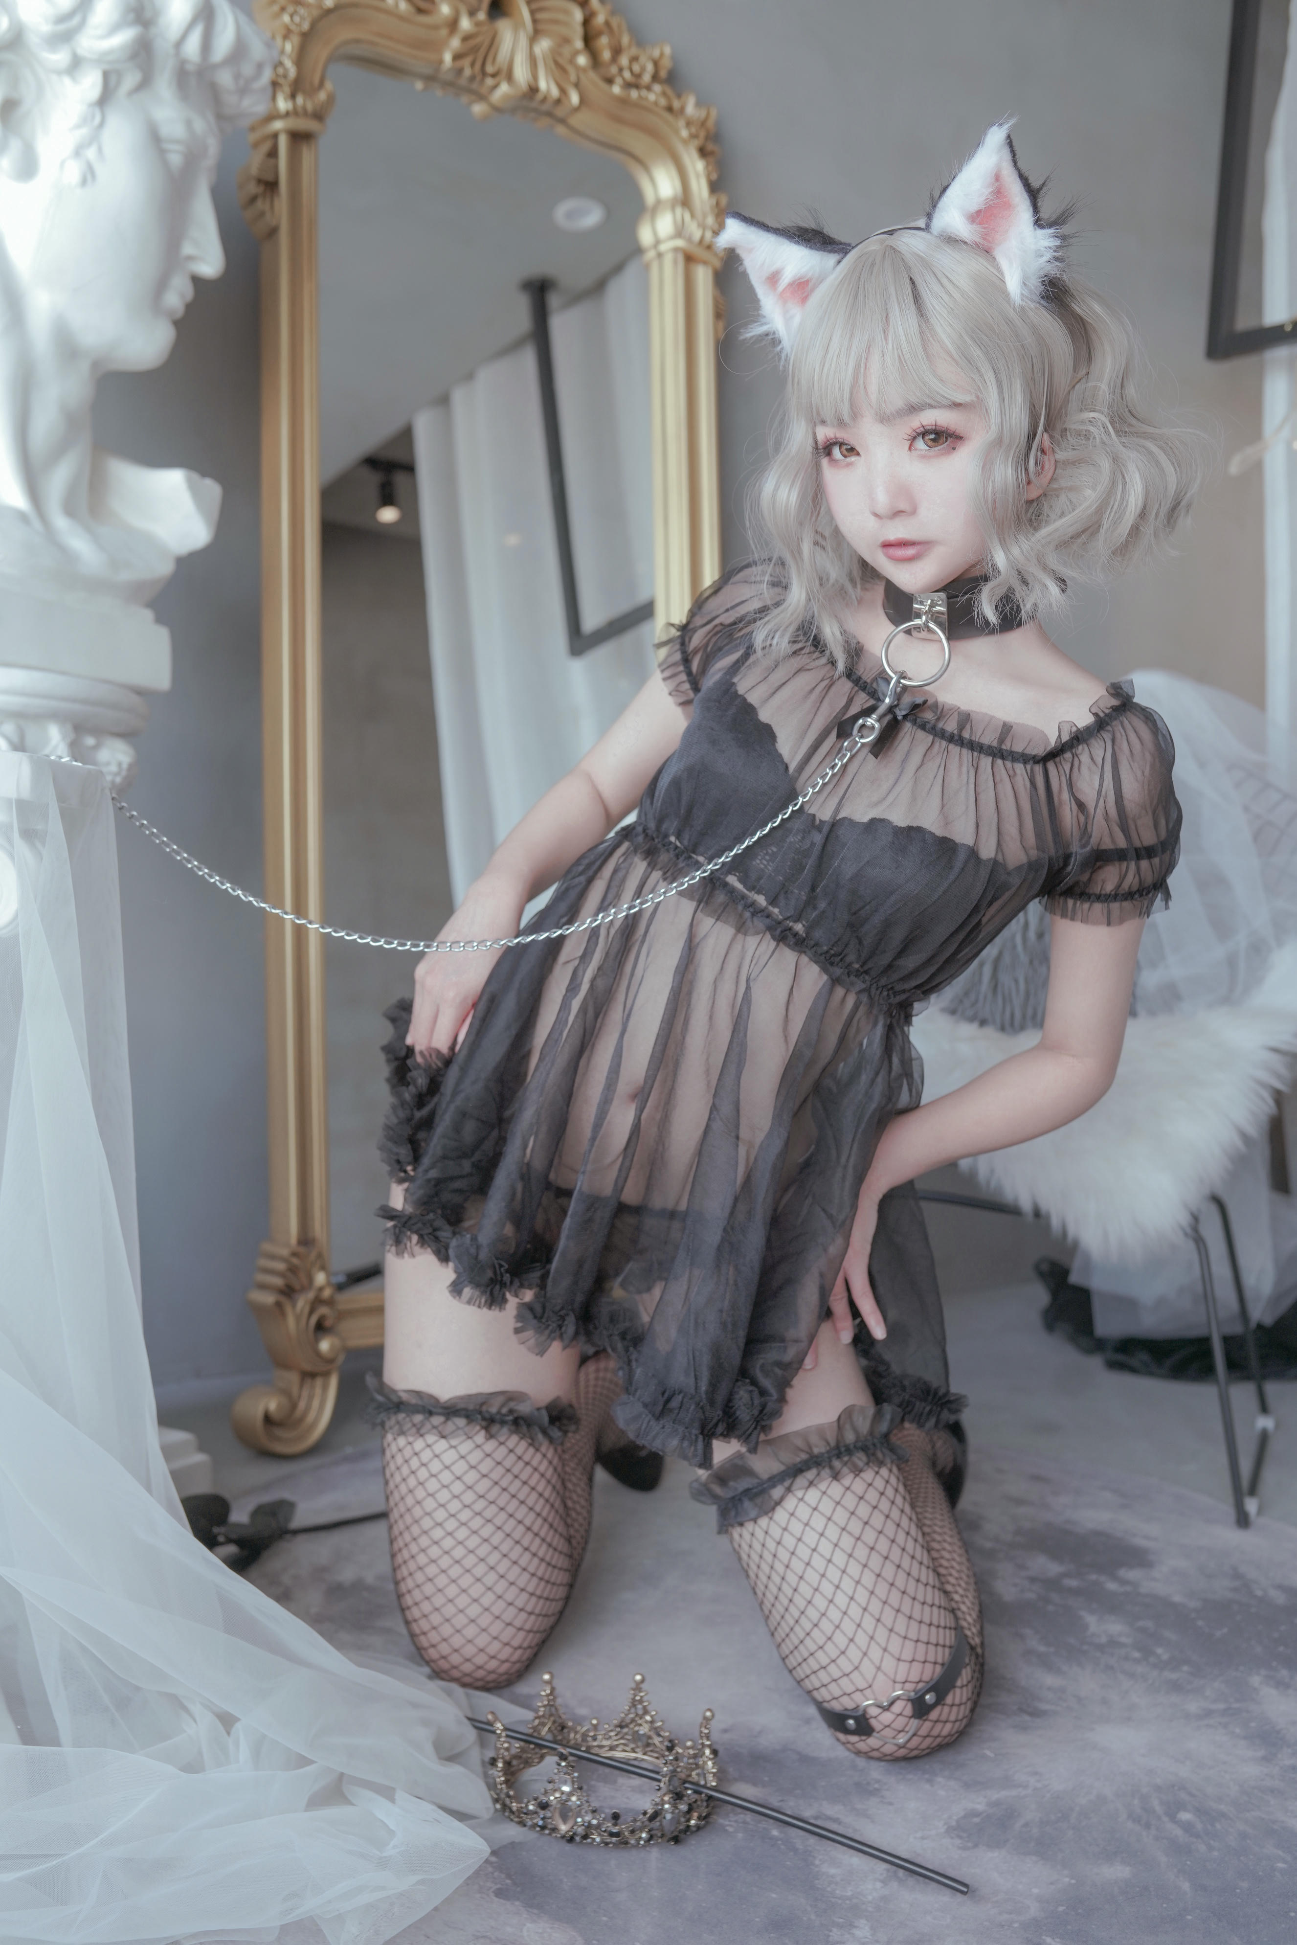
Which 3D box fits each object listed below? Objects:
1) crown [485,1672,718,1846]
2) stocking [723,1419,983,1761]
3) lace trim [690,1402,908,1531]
[{"bbox_3d":[-0.031,0.535,1.298,0.155,0.070,0.148,1,3,0],"label":"crown"},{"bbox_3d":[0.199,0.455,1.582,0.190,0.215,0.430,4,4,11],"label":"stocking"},{"bbox_3d":[0.117,0.378,1.455,0.168,0.060,0.155,-25,-12,11],"label":"lace trim"}]

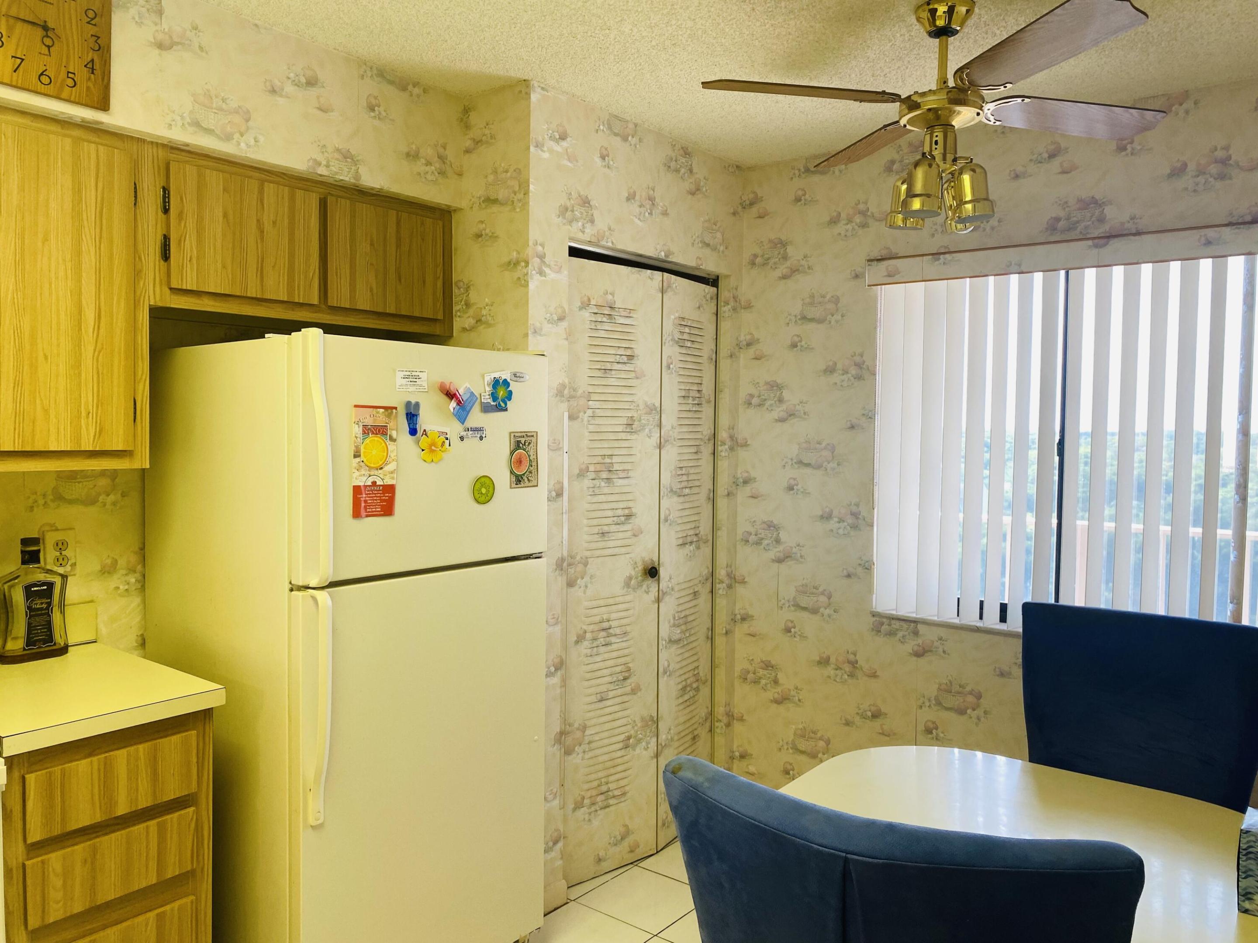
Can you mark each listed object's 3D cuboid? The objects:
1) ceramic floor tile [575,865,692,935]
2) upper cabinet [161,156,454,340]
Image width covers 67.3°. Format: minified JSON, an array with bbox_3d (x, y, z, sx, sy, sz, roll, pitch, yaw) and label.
[{"bbox_3d":[0.048,1.342,2.960,0.313,0.010,0.313,3,4,38],"label":"ceramic floor tile"},{"bbox_3d":[-0.935,-0.594,2.629,0.326,0.378,0.910,3,4,38],"label":"upper cabinet"}]

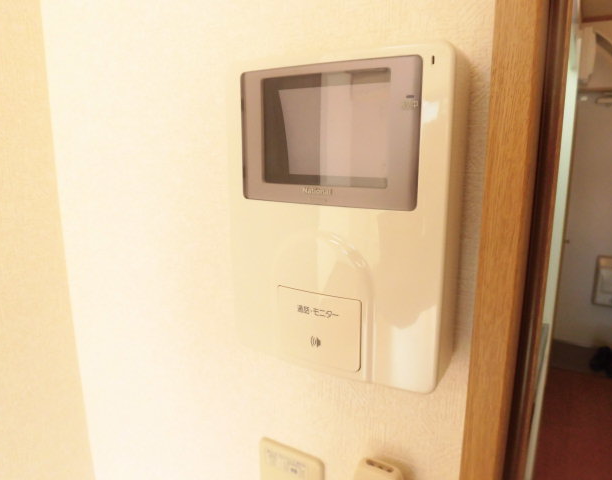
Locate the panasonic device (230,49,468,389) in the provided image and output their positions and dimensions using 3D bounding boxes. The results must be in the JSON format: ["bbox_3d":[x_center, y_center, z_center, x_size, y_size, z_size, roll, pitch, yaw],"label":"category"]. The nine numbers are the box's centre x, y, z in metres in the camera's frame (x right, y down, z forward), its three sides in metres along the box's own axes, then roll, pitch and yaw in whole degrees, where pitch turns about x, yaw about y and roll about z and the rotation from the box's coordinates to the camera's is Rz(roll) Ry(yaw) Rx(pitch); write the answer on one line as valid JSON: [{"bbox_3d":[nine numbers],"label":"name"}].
[{"bbox_3d":[0.026,-0.015,0.303,0.146,0.202,0.056,6,13,27],"label":"panasonic device"}]

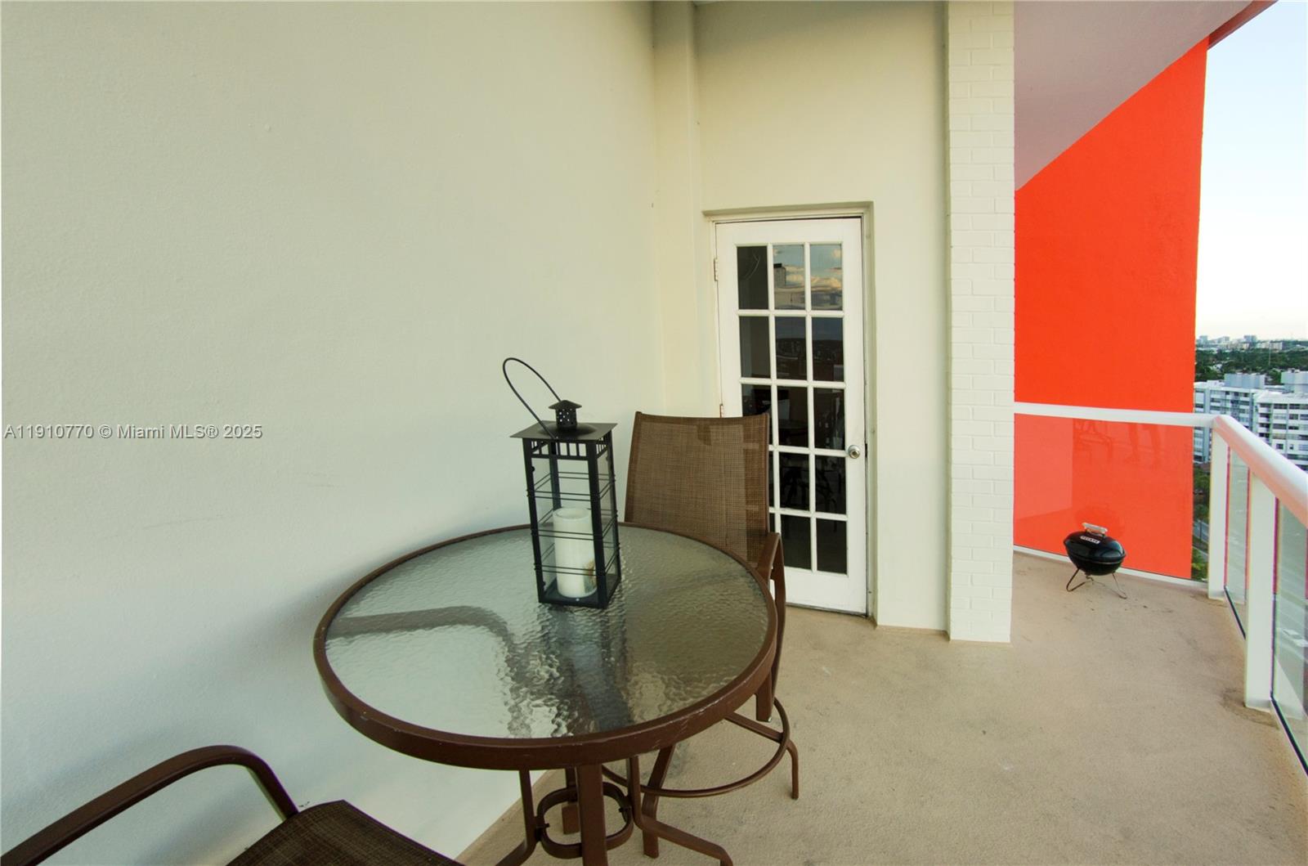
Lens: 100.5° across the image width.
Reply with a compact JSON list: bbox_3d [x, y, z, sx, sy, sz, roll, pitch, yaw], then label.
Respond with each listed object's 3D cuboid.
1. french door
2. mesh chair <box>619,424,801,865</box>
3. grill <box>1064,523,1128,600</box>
[{"bbox_3d":[0.735,-0.077,2.930,0.760,2.070,0.050,2,6,12],"label":"french door"},{"bbox_3d":[0.127,0.568,1.900,0.660,1.170,0.720,2,6,15],"label":"mesh chair"},{"bbox_3d":[2.630,0.749,3.240,0.295,0.380,0.295,-4,7,-34],"label":"grill"}]

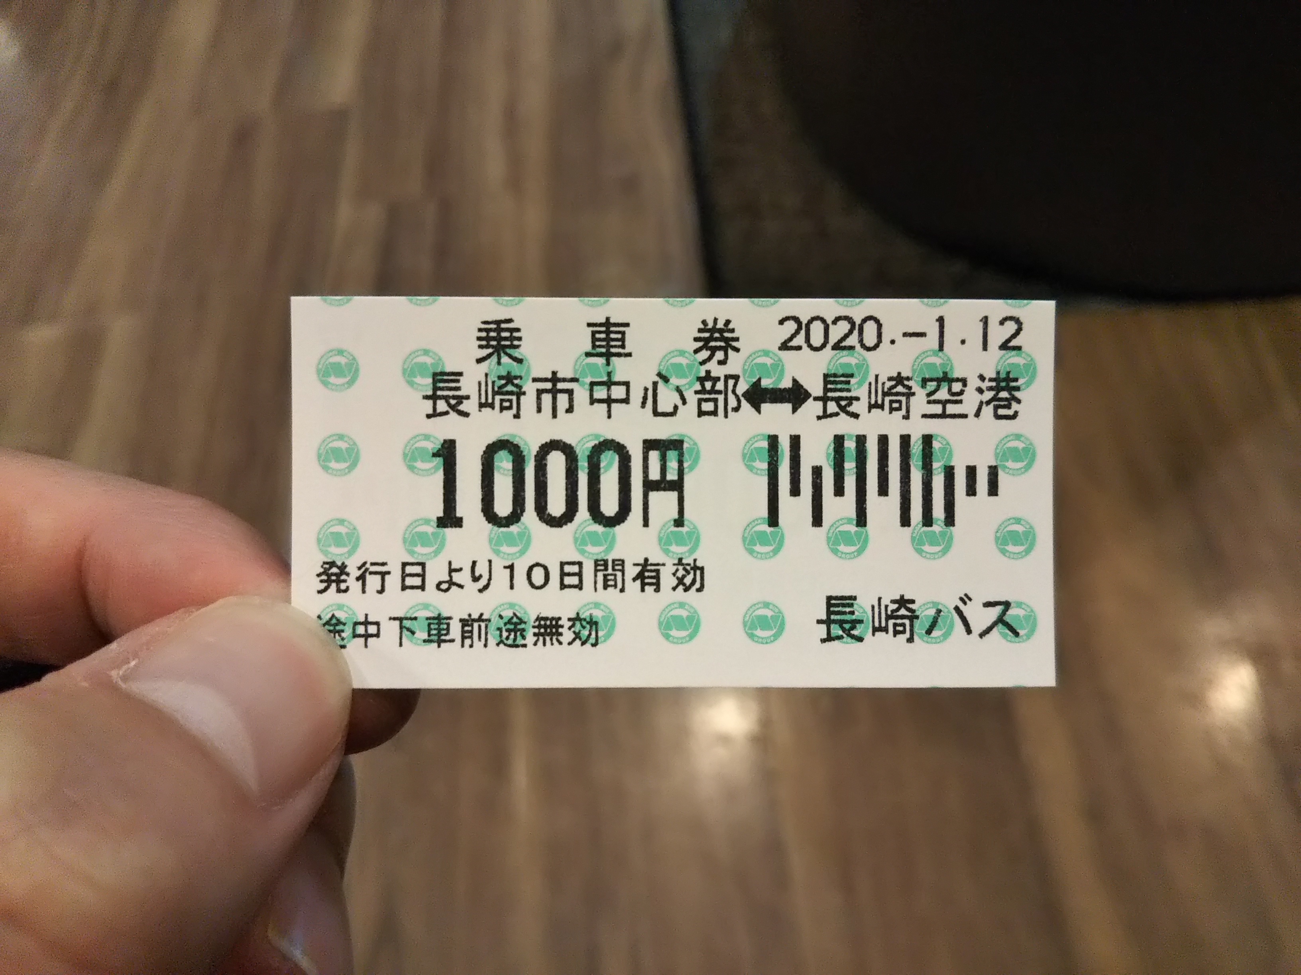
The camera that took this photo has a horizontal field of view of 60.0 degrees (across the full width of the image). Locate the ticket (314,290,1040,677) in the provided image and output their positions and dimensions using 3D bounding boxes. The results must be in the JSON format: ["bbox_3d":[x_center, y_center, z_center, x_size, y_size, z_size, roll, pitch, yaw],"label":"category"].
[{"bbox_3d":[0.002,0.000,0.085,0.058,0.001,0.029,0,90,-1],"label":"ticket"}]

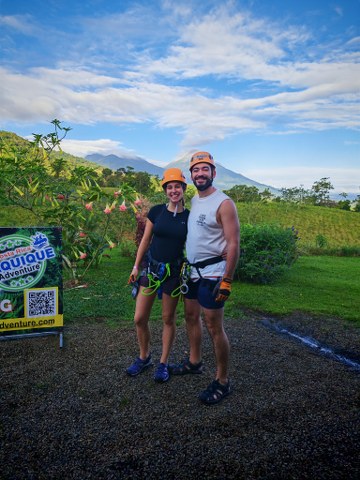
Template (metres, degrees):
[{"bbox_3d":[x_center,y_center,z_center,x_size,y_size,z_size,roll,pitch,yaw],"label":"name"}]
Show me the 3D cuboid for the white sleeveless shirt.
[{"bbox_3d":[0.208,-0.043,2.610,0.390,0.680,0.260,4,7,28],"label":"white sleeveless shirt"}]

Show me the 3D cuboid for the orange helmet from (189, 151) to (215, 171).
[{"bbox_3d":[0.167,-0.595,2.521,0.210,0.155,0.265,2,4,12],"label":"orange helmet"}]

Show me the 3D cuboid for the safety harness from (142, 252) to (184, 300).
[{"bbox_3d":[-0.146,0.280,2.705,0.340,0.350,0.270,3,6,17],"label":"safety harness"}]

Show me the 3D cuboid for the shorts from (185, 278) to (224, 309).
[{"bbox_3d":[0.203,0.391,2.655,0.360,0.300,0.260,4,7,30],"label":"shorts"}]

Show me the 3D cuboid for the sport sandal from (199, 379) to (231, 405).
[{"bbox_3d":[0.270,1.140,2.534,0.280,0.105,0.110,-4,8,-37],"label":"sport sandal"}]

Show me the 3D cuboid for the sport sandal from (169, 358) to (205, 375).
[{"bbox_3d":[0.058,1.097,2.908,0.295,0.115,0.115,1,6,-4],"label":"sport sandal"}]

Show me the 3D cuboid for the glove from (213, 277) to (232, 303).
[{"bbox_3d":[0.329,0.378,2.543,0.100,0.190,0.120,1,6,0],"label":"glove"}]

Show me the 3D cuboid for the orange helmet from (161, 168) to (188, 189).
[{"bbox_3d":[-0.043,-0.490,2.633,0.205,0.150,0.260,2,4,12],"label":"orange helmet"}]

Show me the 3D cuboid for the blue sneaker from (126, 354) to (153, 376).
[{"bbox_3d":[-0.352,1.093,2.930,0.260,0.105,0.100,-5,8,-43],"label":"blue sneaker"}]

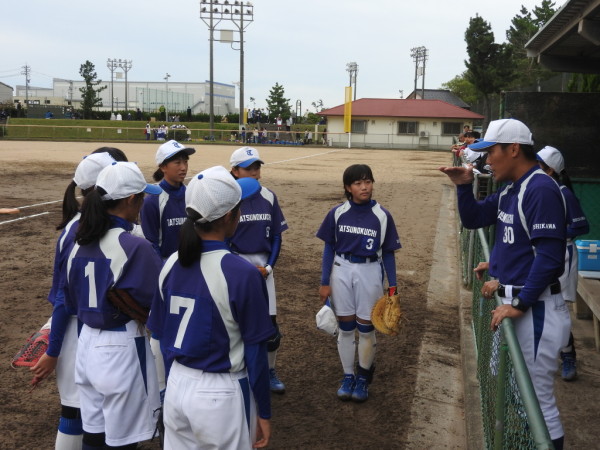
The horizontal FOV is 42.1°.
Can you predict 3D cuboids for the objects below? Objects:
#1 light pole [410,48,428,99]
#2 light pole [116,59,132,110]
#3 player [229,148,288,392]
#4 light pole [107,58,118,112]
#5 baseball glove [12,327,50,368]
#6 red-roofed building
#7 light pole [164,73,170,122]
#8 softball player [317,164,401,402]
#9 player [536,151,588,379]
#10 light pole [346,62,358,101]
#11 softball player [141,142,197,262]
[{"bbox_3d":[16.628,-18.562,109.815,1.000,12.871,4.300,-1,8,-20],"label":"light pole"},{"bbox_3d":[-33.160,-24.790,148.833,2.600,13.145,0.900,-2,8,-27],"label":"light pole"},{"bbox_3d":[-0.260,0.297,5.245,0.470,1.620,0.380,-3,8,-28],"label":"player"},{"bbox_3d":[-35.239,-24.519,146.825,2.400,13.026,0.900,-2,8,-27],"label":"light pole"},{"bbox_3d":[-1.183,0.540,3.450,0.280,0.210,0.130,-42,-9,15],"label":"baseball glove"},{"bbox_3d":[9.266,-9.229,70.493,14.400,4.400,8.000,2,7,7],"label":"red-roofed building"},{"bbox_3d":[-14.327,-13.817,84.333,0.750,5.255,0.600,1,7,-6],"label":"light pole"},{"bbox_3d":[0.406,0.376,5.096,0.550,1.530,0.360,1,7,-1],"label":"softball player"},{"bbox_3d":[1.883,0.270,5.458,0.400,1.635,0.470,-4,9,-38],"label":"player"},{"bbox_3d":[9.480,-23.240,143.837,1.000,13.213,4.300,-1,8,-20],"label":"light pole"},{"bbox_3d":[-0.759,0.322,4.725,0.470,1.680,0.360,-3,9,-33],"label":"softball player"}]

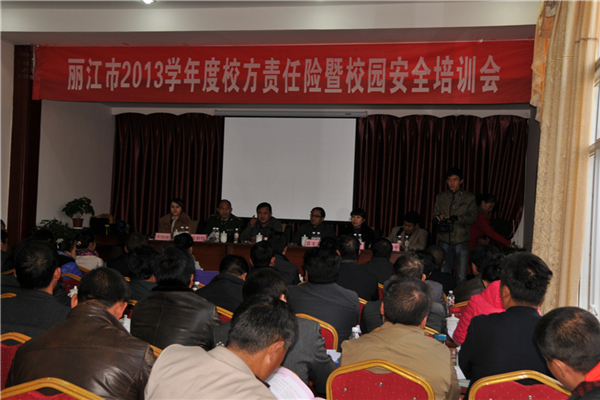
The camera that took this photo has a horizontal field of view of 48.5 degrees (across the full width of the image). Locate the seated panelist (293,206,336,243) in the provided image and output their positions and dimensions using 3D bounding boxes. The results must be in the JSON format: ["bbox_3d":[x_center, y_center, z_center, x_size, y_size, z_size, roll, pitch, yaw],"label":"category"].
[{"bbox_3d":[0.209,0.722,8.164,0.540,1.270,0.720,2,-2,10],"label":"seated panelist"}]

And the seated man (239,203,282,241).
[{"bbox_3d":[-0.532,0.678,8.472,0.560,1.290,0.720,2,-1,7],"label":"seated man"}]

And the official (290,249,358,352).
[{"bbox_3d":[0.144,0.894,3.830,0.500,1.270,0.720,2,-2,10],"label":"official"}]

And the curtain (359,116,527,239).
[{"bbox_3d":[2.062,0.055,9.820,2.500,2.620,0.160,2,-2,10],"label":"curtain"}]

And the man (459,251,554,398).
[{"bbox_3d":[0.961,0.929,3.168,0.500,1.370,0.750,2,-1,8],"label":"man"}]

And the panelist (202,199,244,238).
[{"bbox_3d":[-1.042,0.644,8.621,0.520,1.300,0.720,2,-1,9],"label":"panelist"}]

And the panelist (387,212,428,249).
[{"bbox_3d":[1.311,0.763,7.904,0.540,1.250,0.720,2,-2,10],"label":"panelist"}]

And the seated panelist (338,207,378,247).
[{"bbox_3d":[0.692,0.738,8.322,0.480,1.260,0.700,2,-1,12],"label":"seated panelist"}]

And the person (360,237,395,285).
[{"bbox_3d":[0.726,0.977,5.980,0.500,1.270,0.720,2,-2,10],"label":"person"}]

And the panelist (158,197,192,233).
[{"bbox_3d":[-1.714,0.617,8.741,0.470,1.280,0.700,2,-1,12],"label":"panelist"}]

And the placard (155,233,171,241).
[{"bbox_3d":[-1.671,0.502,8.100,0.200,0.100,0.060,2,-2,10],"label":"placard"}]

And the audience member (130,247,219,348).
[{"bbox_3d":[-0.585,0.860,3.460,0.520,1.260,0.720,2,-2,10],"label":"audience member"}]

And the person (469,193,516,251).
[{"bbox_3d":[2.115,0.664,7.688,0.680,1.480,0.500,2,-1,28],"label":"person"}]

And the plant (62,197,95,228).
[{"bbox_3d":[-2.974,0.168,8.950,0.410,0.430,0.410,2,-1,9],"label":"plant"}]

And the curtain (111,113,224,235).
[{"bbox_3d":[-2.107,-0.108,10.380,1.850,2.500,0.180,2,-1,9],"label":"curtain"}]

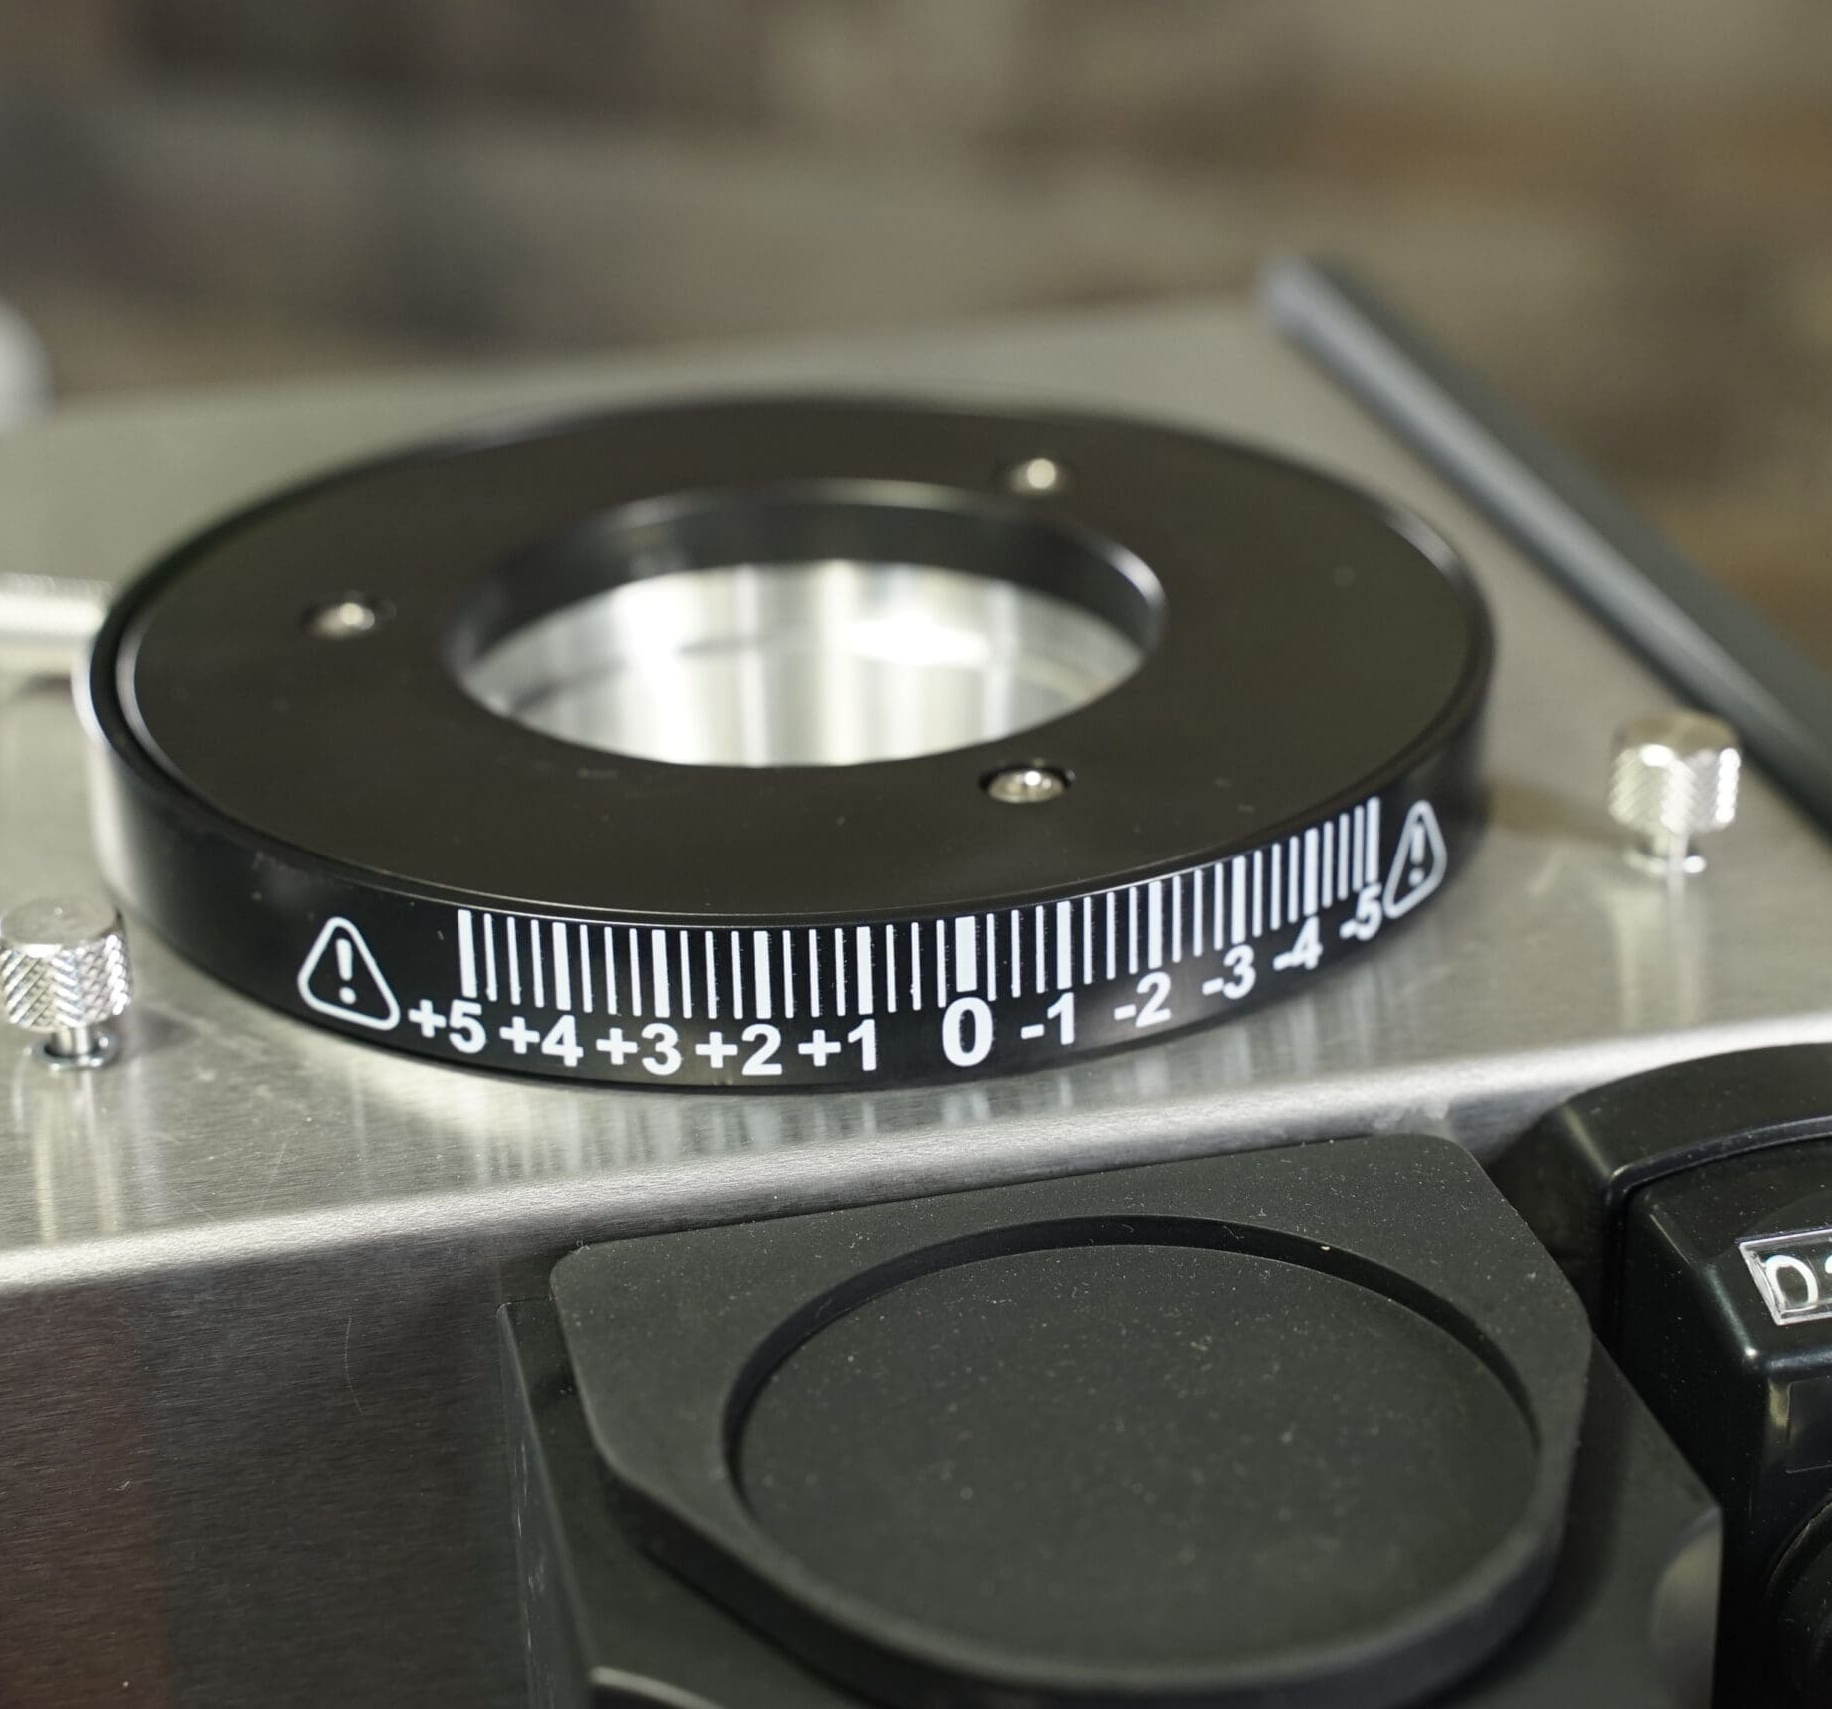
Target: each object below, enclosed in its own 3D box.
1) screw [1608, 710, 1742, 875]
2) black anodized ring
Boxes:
[{"bbox_3d":[0.063,-0.005,0.304,0.010,0.011,0.010,-1,26,1],"label":"screw"},{"bbox_3d":[-0.011,-0.015,0.328,0.122,0.013,0.122,-1,26,1],"label":"black anodized ring"}]

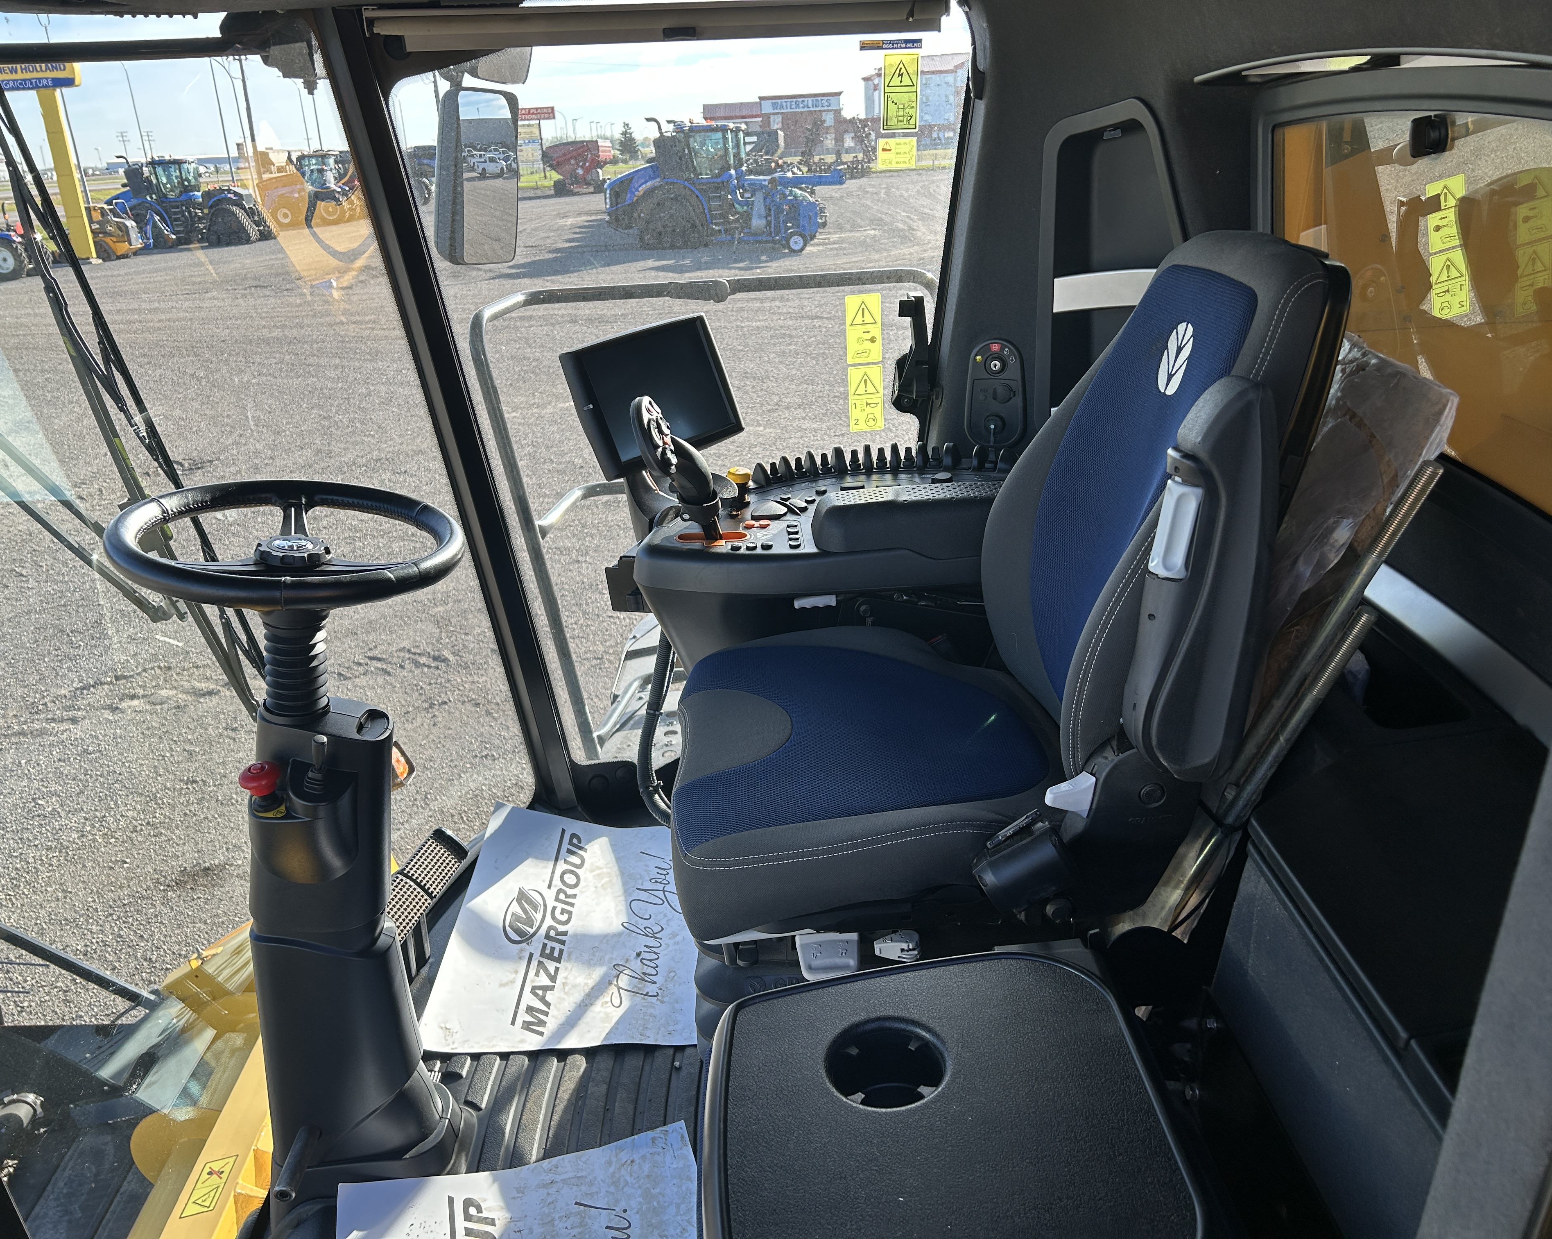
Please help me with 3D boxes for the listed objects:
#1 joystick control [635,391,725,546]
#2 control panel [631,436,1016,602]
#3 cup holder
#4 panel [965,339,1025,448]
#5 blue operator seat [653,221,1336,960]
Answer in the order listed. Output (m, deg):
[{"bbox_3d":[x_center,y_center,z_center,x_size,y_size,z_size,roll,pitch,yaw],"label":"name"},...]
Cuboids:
[{"bbox_3d":[-0.141,-0.210,1.770,0.125,0.200,0.100,1,22,9],"label":"joystick control"},{"bbox_3d":[0.092,-0.157,1.863,0.600,0.135,0.320,-3,21,0],"label":"control panel"},{"bbox_3d":[0.088,0.382,0.999,0.100,0.060,0.100,-3,21,0],"label":"cup holder"},{"bbox_3d":[0.347,-0.357,1.960,0.096,0.172,0.030,-2,21,2],"label":"panel"},{"bbox_3d":[0.201,-0.082,1.425,0.666,0.676,0.550,-4,22,-4],"label":"blue operator seat"}]

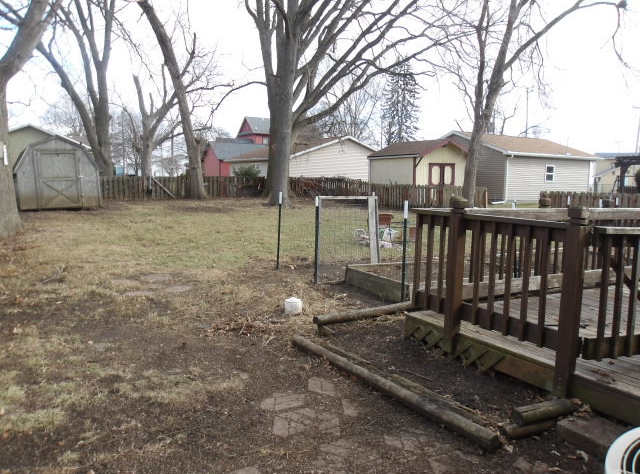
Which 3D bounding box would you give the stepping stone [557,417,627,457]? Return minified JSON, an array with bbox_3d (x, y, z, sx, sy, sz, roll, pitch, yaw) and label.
[{"bbox_3d":[1.785,1.262,3.127,0.370,0.100,0.410,-3,8,-32],"label":"stepping stone"}]

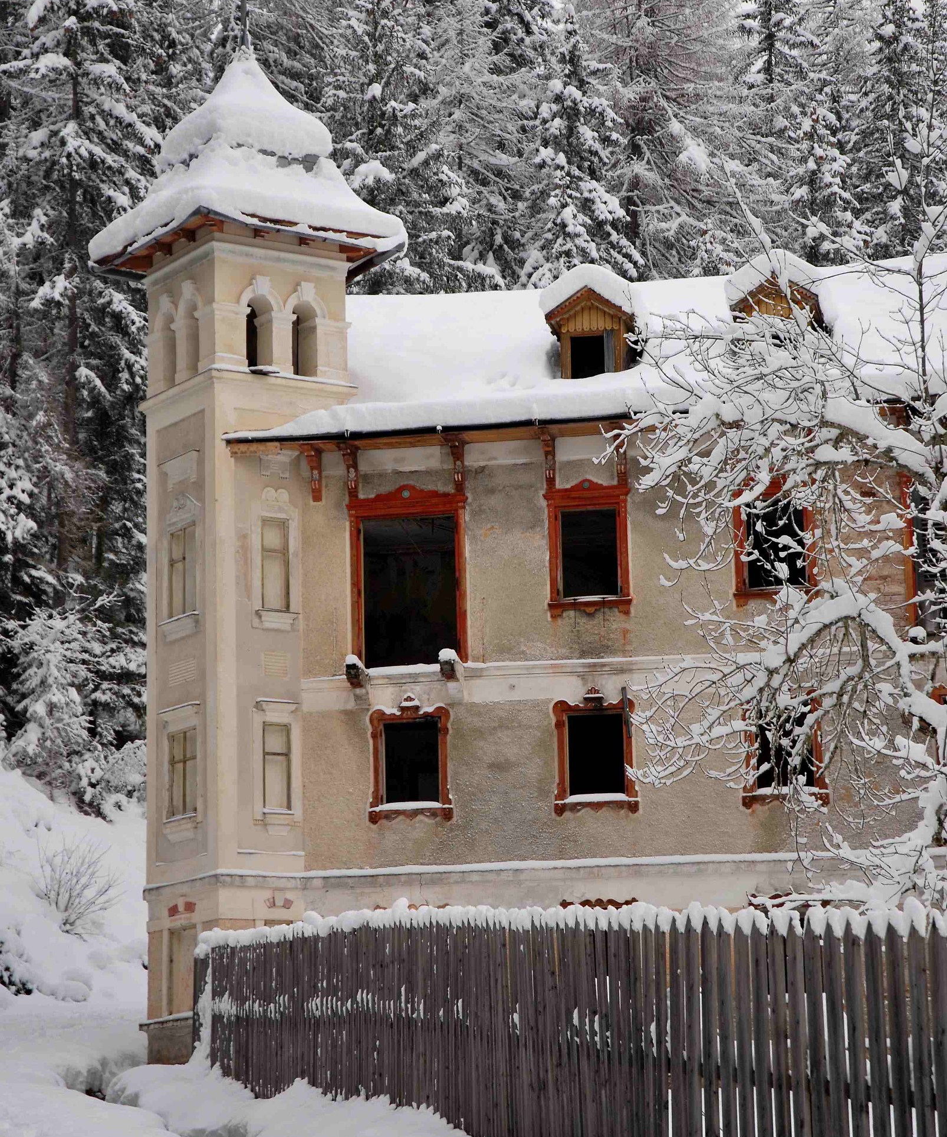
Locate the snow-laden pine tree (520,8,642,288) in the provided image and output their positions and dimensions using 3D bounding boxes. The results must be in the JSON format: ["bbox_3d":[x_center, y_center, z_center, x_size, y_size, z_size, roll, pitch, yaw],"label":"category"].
[{"bbox_3d":[2.357,-7.836,73.980,3.200,10.000,3.200,-4,-12,11],"label":"snow-laden pine tree"}]

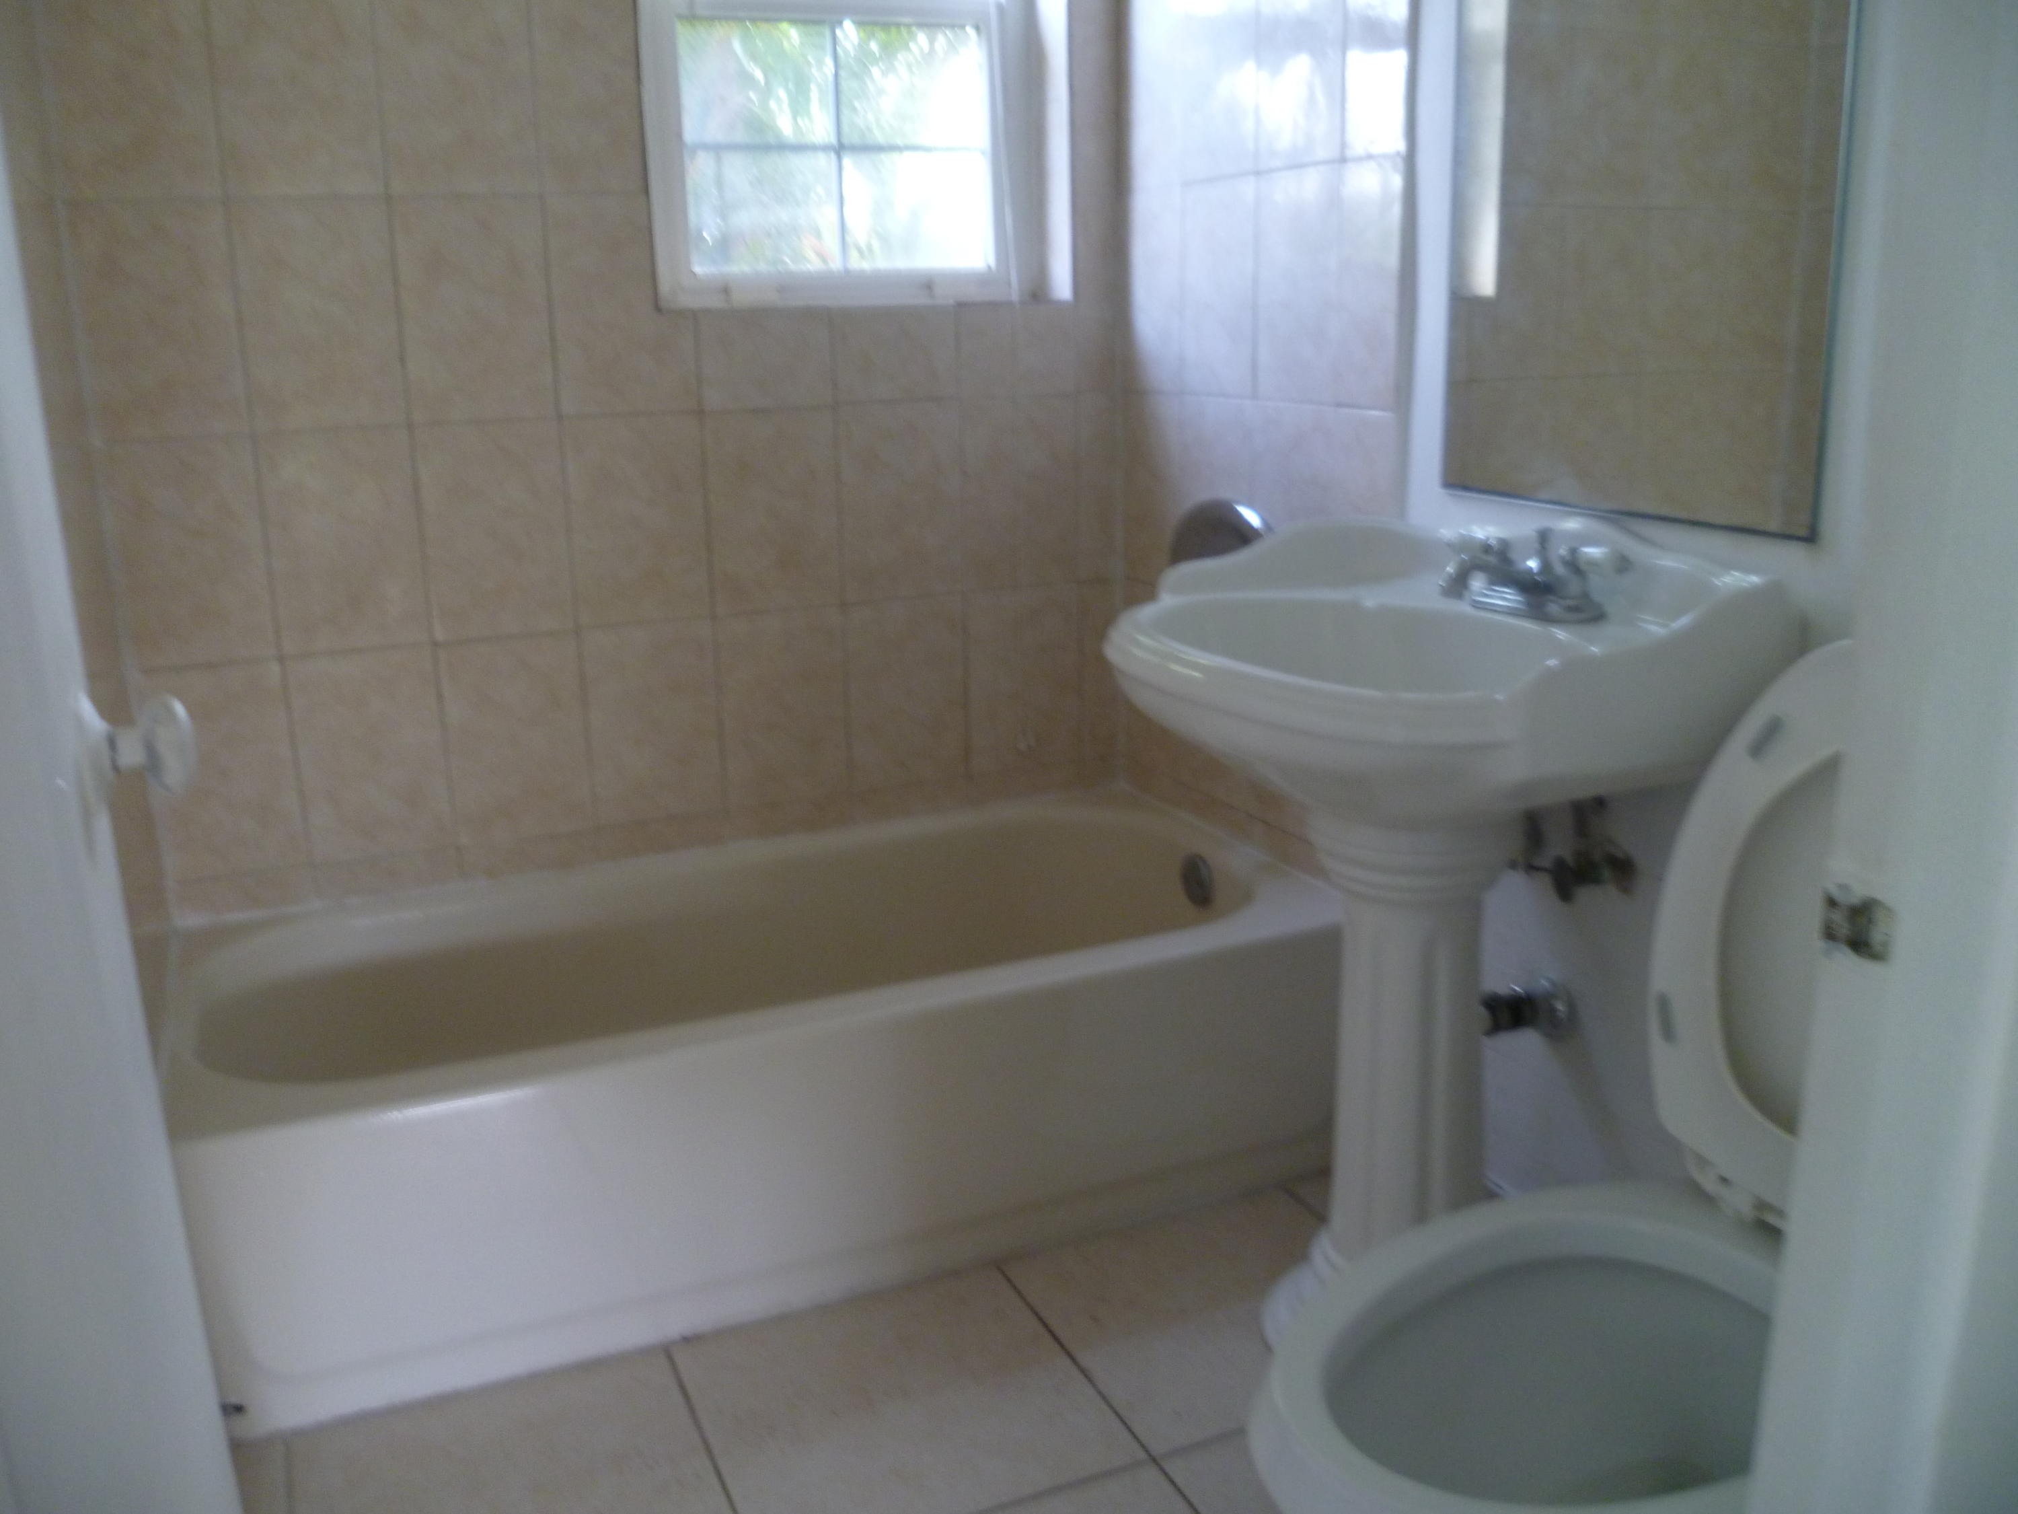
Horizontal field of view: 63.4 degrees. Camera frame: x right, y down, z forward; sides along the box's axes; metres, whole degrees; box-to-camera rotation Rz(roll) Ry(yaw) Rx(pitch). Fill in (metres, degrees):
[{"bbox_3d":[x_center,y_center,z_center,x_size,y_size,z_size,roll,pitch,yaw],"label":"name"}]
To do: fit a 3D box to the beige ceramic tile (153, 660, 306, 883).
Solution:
[{"bbox_3d":[-1.062,0.019,2.219,0.179,0.299,0.010,-8,16,-22],"label":"beige ceramic tile"}]

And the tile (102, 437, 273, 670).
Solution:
[{"bbox_3d":[-1.103,-0.279,2.209,0.180,0.304,0.010,-7,15,-22],"label":"tile"}]

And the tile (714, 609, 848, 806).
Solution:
[{"bbox_3d":[-0.347,-0.079,2.523,0.201,0.299,0.010,-8,16,-22],"label":"tile"}]

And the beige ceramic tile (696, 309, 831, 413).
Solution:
[{"bbox_3d":[-0.356,-0.583,2.388,0.201,0.140,0.010,-8,16,-22],"label":"beige ceramic tile"}]

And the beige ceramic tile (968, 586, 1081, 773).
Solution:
[{"bbox_3d":[0.025,-0.124,2.644,0.198,0.298,0.010,-8,16,-22],"label":"beige ceramic tile"}]

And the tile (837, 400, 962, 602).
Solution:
[{"bbox_3d":[-0.166,-0.389,2.491,0.198,0.298,0.010,-8,16,-22],"label":"tile"}]

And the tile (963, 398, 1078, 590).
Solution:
[{"bbox_3d":[0.018,-0.413,2.566,0.198,0.298,0.010,-8,16,-22],"label":"tile"}]

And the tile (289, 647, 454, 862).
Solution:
[{"bbox_3d":[-0.885,-0.002,2.271,0.198,0.298,0.010,-8,16,-22],"label":"tile"}]

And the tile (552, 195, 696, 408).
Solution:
[{"bbox_3d":[-0.535,-0.625,2.265,0.198,0.298,0.010,-8,16,-22],"label":"tile"}]

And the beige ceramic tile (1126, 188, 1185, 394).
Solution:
[{"bbox_3d":[0.221,-0.707,2.496,0.010,0.302,0.200,-8,16,-22],"label":"beige ceramic tile"}]

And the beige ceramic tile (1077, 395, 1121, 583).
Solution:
[{"bbox_3d":[0.147,-0.436,2.653,0.074,0.302,0.010,-8,16,-22],"label":"beige ceramic tile"}]

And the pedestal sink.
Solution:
[{"bbox_3d":[0.374,0.233,1.712,0.507,0.925,0.590,-8,16,-22],"label":"pedestal sink"}]

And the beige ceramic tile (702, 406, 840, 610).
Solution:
[{"bbox_3d":[-0.352,-0.370,2.446,0.201,0.302,0.010,-8,16,-22],"label":"beige ceramic tile"}]

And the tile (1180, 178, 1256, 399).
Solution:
[{"bbox_3d":[0.297,-0.653,2.289,0.010,0.298,0.198,-8,16,-22],"label":"tile"}]

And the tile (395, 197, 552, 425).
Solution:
[{"bbox_3d":[-0.745,-0.623,2.281,0.202,0.304,0.010,-7,15,-22],"label":"tile"}]

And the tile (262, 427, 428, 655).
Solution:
[{"bbox_3d":[-0.899,-0.292,2.214,0.201,0.302,0.010,-8,16,-22],"label":"tile"}]

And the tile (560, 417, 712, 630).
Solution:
[{"bbox_3d":[-0.549,-0.351,2.431,0.202,0.304,0.010,-7,15,-22],"label":"tile"}]

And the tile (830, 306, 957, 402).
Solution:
[{"bbox_3d":[-0.170,-0.601,2.434,0.198,0.141,0.010,-8,16,-22],"label":"tile"}]

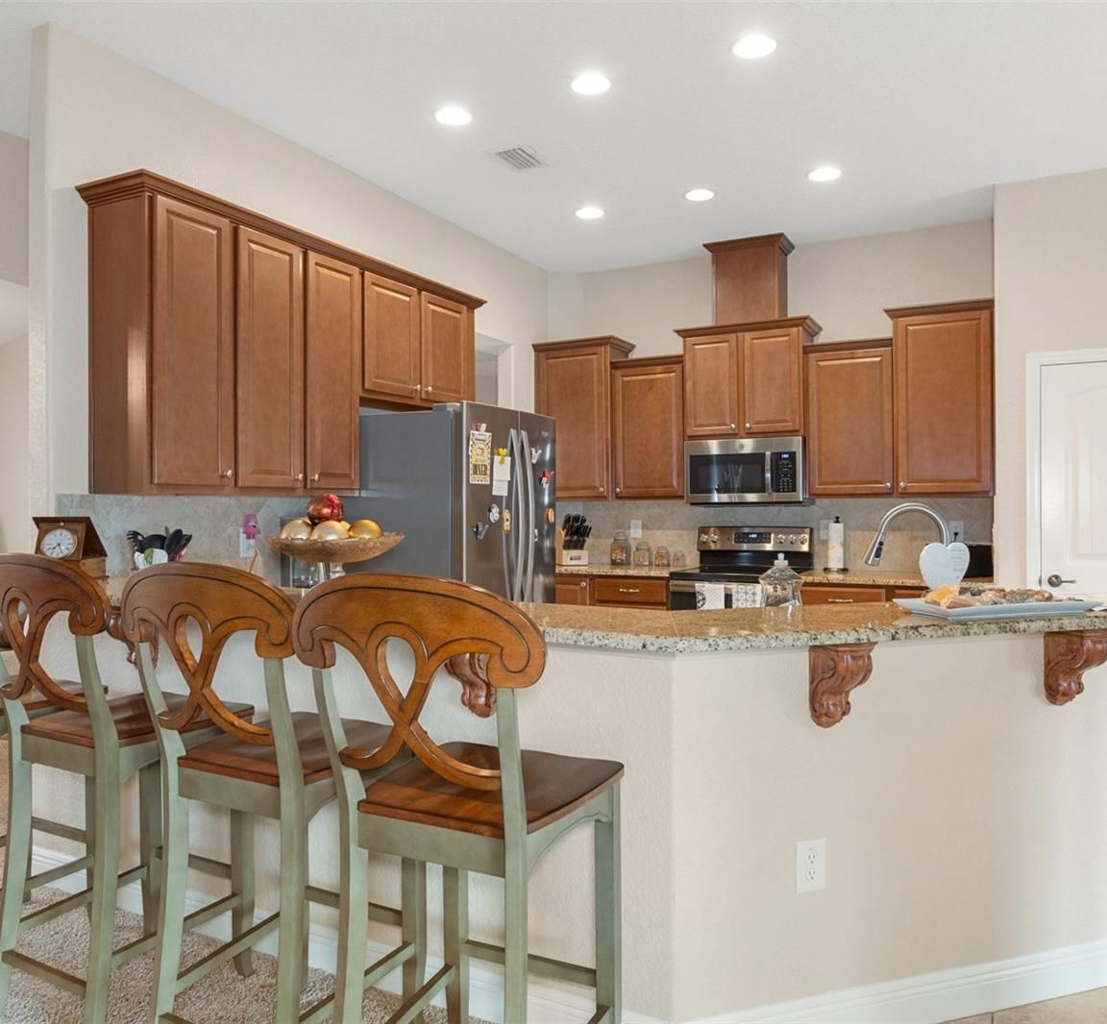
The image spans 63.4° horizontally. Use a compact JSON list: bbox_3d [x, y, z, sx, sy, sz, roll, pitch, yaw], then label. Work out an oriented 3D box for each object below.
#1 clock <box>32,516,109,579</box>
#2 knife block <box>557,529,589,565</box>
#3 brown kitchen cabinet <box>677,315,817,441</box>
[{"bbox_3d":[-1.695,0.132,3.110,0.195,0.235,0.185,0,0,-2],"label":"clock"},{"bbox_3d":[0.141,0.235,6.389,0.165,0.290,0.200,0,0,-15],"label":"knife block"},{"bbox_3d":[1.251,-0.815,5.745,0.840,0.702,0.380,0,0,28],"label":"brown kitchen cabinet"}]

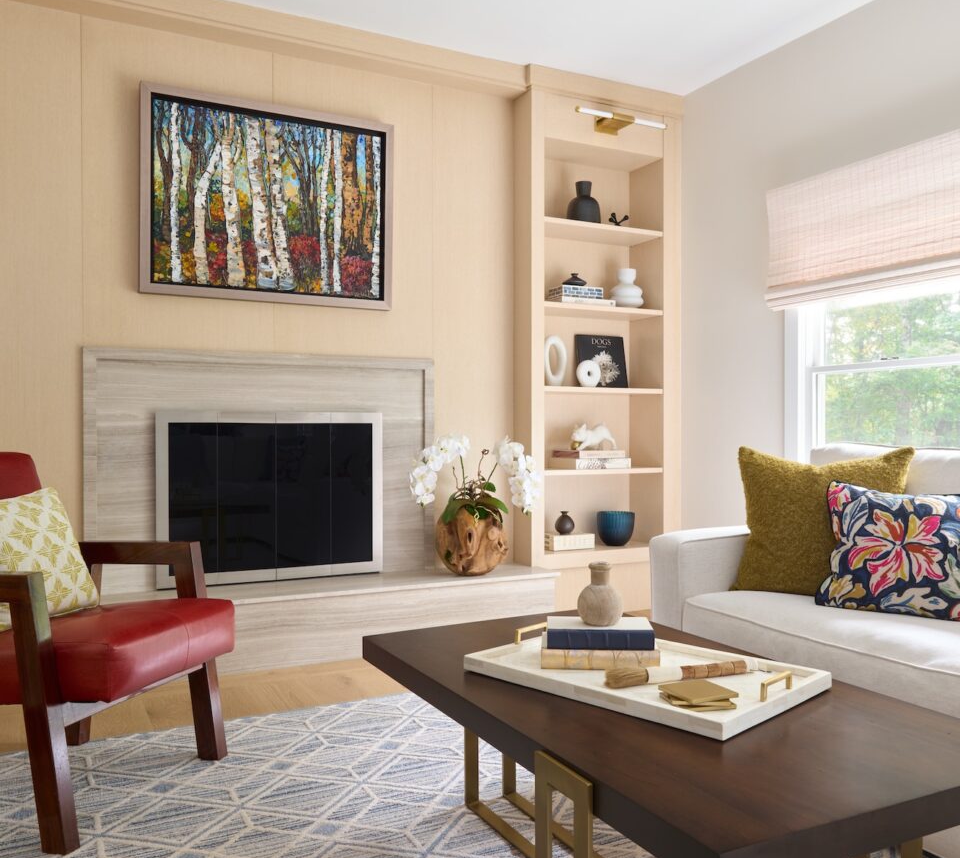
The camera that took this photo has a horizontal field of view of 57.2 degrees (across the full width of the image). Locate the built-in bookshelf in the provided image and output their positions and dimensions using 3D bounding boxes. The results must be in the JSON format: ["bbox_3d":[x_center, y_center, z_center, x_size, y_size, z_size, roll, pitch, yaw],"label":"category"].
[{"bbox_3d":[0.595,-0.393,4.637,0.936,2.683,0.325,0,0,-27],"label":"built-in bookshelf"}]

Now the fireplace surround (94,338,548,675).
[{"bbox_3d":[-0.656,0.310,3.793,2.072,1.278,0.458,0,0,-27],"label":"fireplace surround"}]

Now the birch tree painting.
[{"bbox_3d":[-0.913,-0.991,3.889,1.107,0.866,0.048,0,0,-27],"label":"birch tree painting"}]

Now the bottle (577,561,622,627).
[{"bbox_3d":[0.244,0.336,1.799,0.091,0.125,0.091,0,0,0],"label":"bottle"}]

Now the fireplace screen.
[{"bbox_3d":[-0.899,0.301,3.877,0.995,0.741,0.048,0,0,-27],"label":"fireplace screen"}]

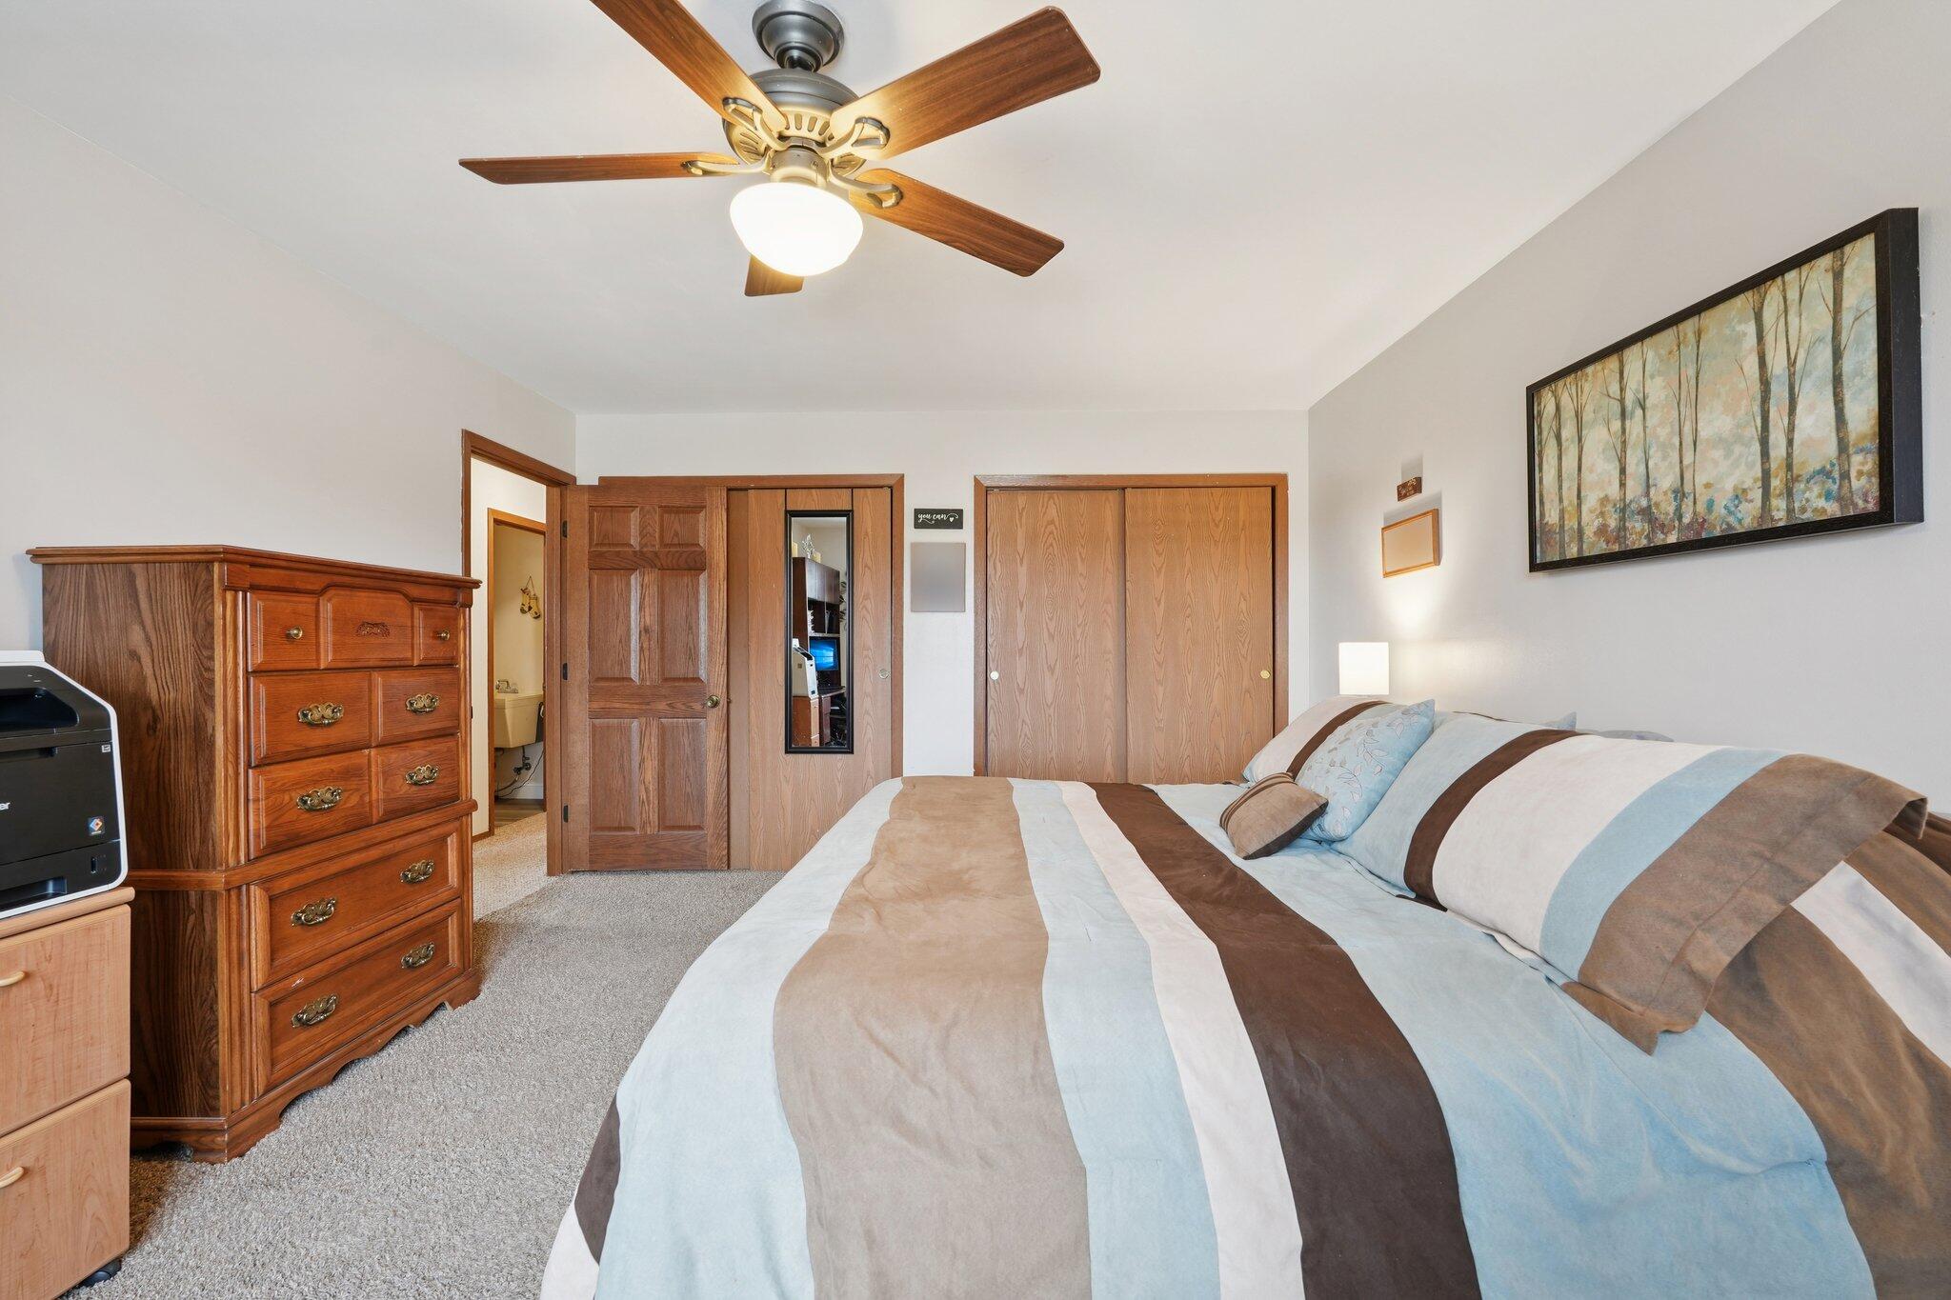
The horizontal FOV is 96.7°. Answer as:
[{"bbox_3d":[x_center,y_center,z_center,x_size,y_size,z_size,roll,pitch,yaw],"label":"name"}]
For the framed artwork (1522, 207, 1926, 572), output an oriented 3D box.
[{"bbox_3d":[1.682,-0.509,2.083,0.051,0.562,1.057,0,0,1],"label":"framed artwork"}]

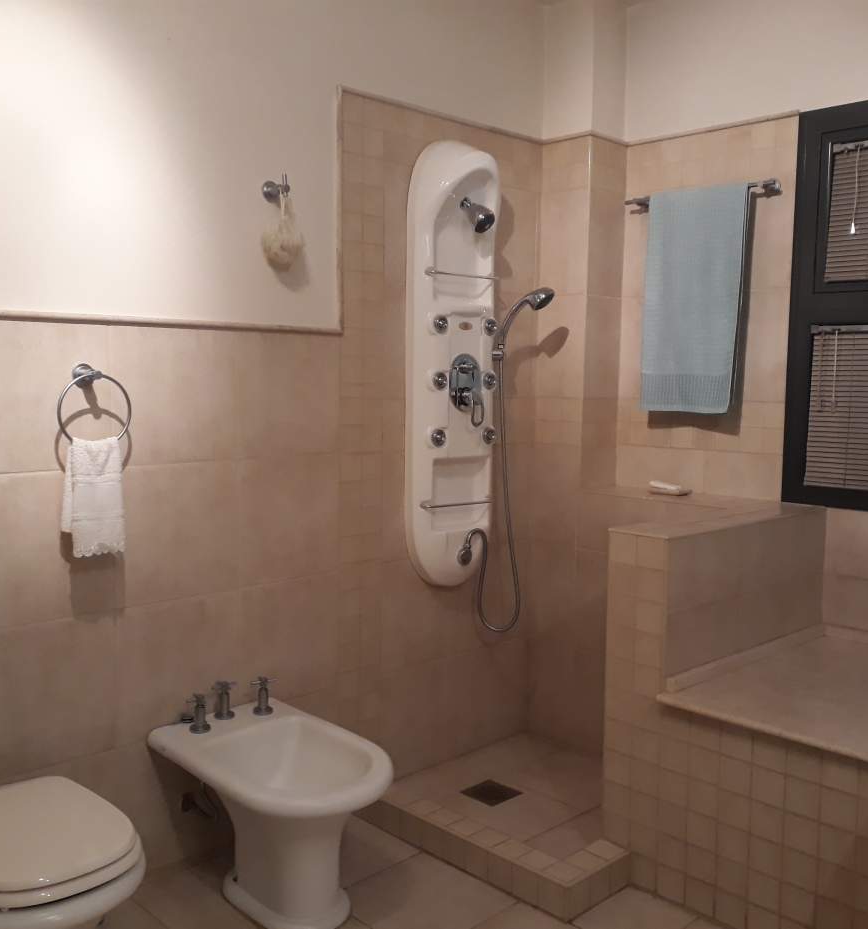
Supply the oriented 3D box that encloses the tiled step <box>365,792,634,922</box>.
[{"bbox_3d":[0.084,0.947,2.542,0.232,0.082,0.845,-5,7,-45],"label":"tiled step"}]

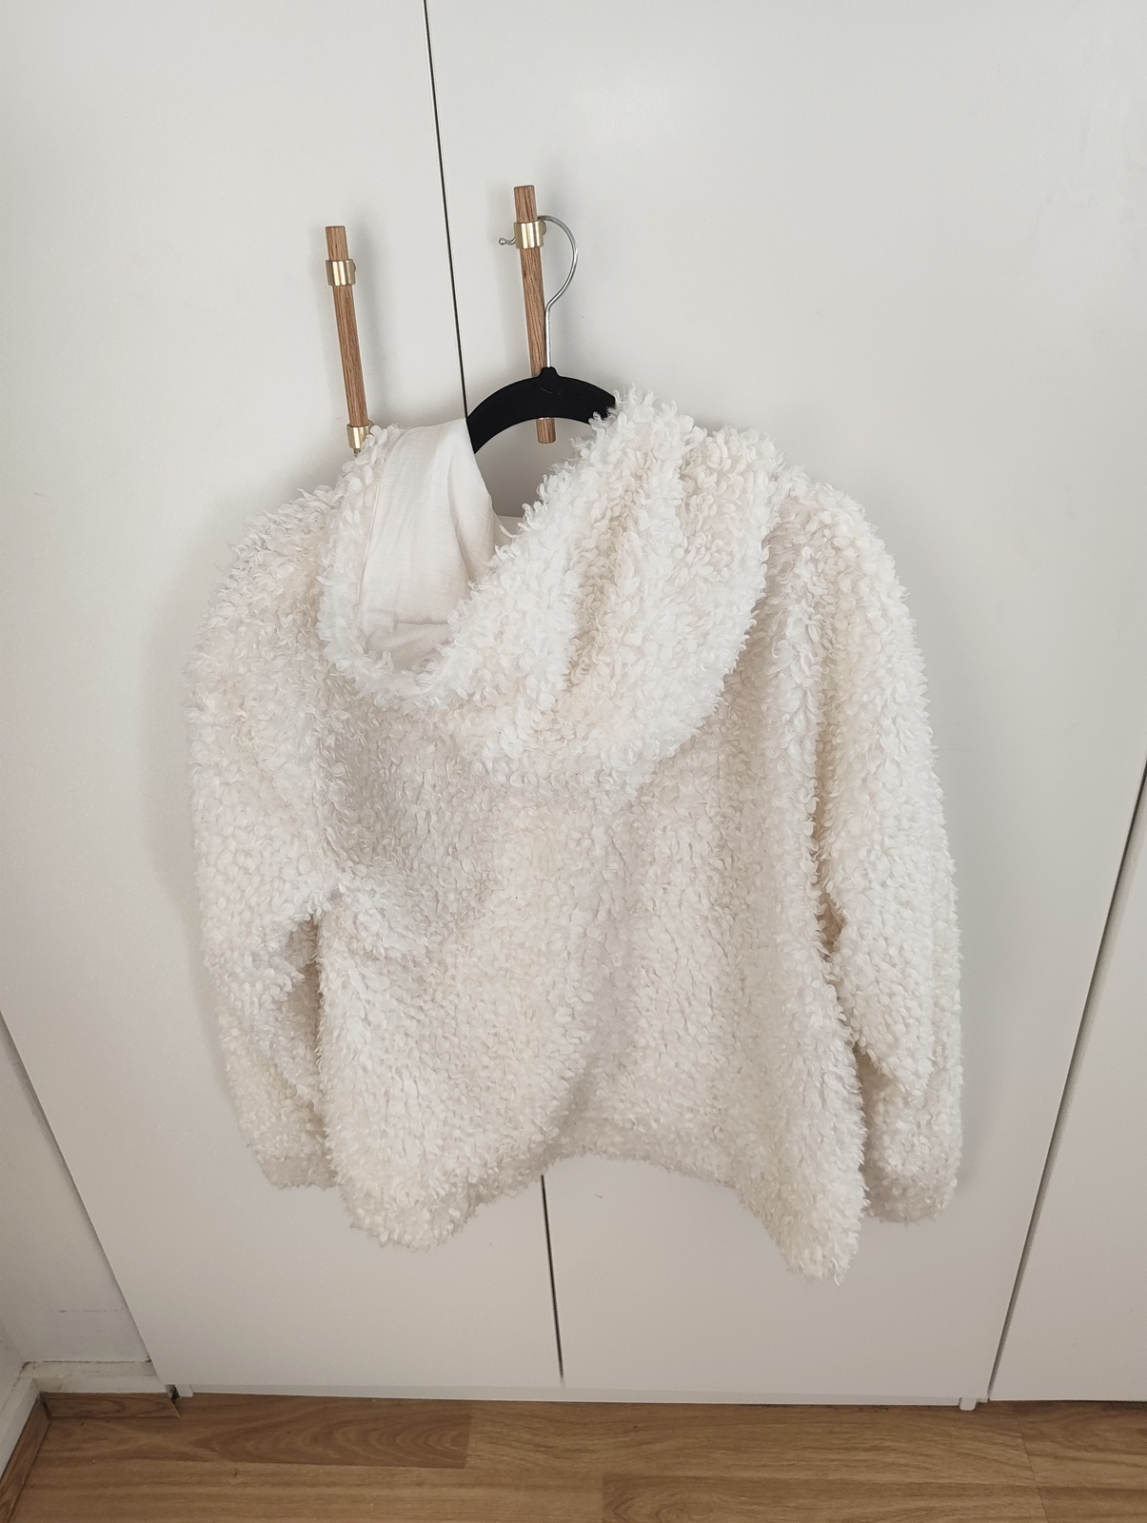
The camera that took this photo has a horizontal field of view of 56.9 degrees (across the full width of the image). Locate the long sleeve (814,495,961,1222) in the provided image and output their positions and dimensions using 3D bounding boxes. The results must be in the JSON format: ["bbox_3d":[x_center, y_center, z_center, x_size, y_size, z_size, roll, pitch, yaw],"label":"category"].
[{"bbox_3d":[0.253,0.132,0.841,0.115,0.703,0.125,-10,29,9],"label":"long sleeve"}]

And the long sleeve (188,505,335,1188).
[{"bbox_3d":[-0.256,0.126,0.865,0.118,0.687,0.125,7,31,-1],"label":"long sleeve"}]

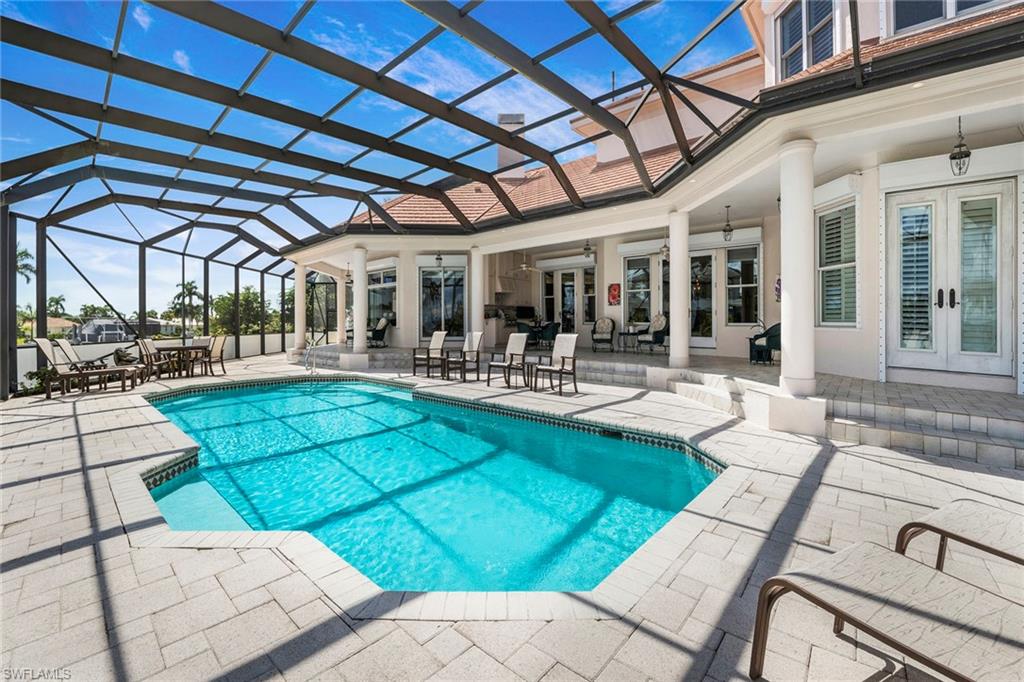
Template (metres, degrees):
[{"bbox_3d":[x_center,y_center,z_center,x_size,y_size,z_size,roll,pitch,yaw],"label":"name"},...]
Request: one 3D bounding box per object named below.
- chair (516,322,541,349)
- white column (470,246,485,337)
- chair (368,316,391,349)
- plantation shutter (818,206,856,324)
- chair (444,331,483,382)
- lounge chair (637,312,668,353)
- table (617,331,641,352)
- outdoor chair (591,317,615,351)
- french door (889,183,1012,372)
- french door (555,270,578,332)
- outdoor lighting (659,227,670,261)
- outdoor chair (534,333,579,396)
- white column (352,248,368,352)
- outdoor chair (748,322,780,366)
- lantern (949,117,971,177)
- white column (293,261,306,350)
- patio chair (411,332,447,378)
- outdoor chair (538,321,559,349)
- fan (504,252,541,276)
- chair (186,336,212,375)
[{"bbox_3d":[0.500,-0.157,13.000,0.650,0.870,0.650,1,2,41],"label":"chair"},{"bbox_3d":[-0.970,-1.150,11.200,0.380,2.980,0.380,0,1,0],"label":"white column"},{"bbox_3d":[-4.660,-0.275,13.700,0.820,1.020,0.700,-1,1,-28],"label":"chair"},{"bbox_3d":[5.220,-1.210,6.380,0.070,1.750,0.650,0,3,-5],"label":"plantation shutter"},{"bbox_3d":[-1.035,0.340,8.720,0.580,1.030,0.600,2,3,42],"label":"chair"},{"bbox_3d":[3.970,-0.176,11.300,0.820,1.040,0.720,0,1,-23],"label":"lounge chair"},{"bbox_3d":[3.420,0.044,11.700,0.620,0.570,0.580,1,1,40],"label":"table"},{"bbox_3d":[2.770,-0.207,12.000,0.720,1.040,0.800,0,1,20],"label":"outdoor chair"},{"bbox_3d":[5.910,-0.830,5.430,1.170,2.460,0.100,1,2,41],"label":"french door"},{"bbox_3d":[1.820,-1.110,13.300,0.900,2.450,0.080,2,3,42],"label":"french door"},{"bbox_3d":[3.550,-2.280,9.200,0.240,0.820,0.240,0,3,0],"label":"outdoor lighting"},{"bbox_3d":[0.790,0.395,7.100,0.580,1.030,0.600,2,3,42],"label":"outdoor chair"},{"bbox_3d":[-4.265,-1.110,11.200,0.360,2.940,0.360,0,1,0],"label":"white column"},{"bbox_3d":[5.180,-0.020,7.850,0.760,0.950,0.680,0,3,10],"label":"outdoor chair"},{"bbox_3d":[5.020,-2.180,4.470,0.190,0.640,0.190,-1,2,-37],"label":"lantern"},{"bbox_3d":[-7.170,-1.190,13.500,0.360,2.940,0.360,0,1,0],"label":"white column"},{"bbox_3d":[-1.900,0.295,9.350,0.600,1.030,0.680,1,1,35],"label":"patio chair"},{"bbox_3d":[1.220,-0.157,13.000,0.650,0.870,0.650,-1,2,-41],"label":"outdoor chair"},{"bbox_3d":[0.420,-2.640,13.300,1.200,0.800,1.200,0,3,0],"label":"fan"},{"bbox_3d":[-7.470,0.343,9.550,0.580,0.930,0.650,0,1,-12],"label":"chair"}]

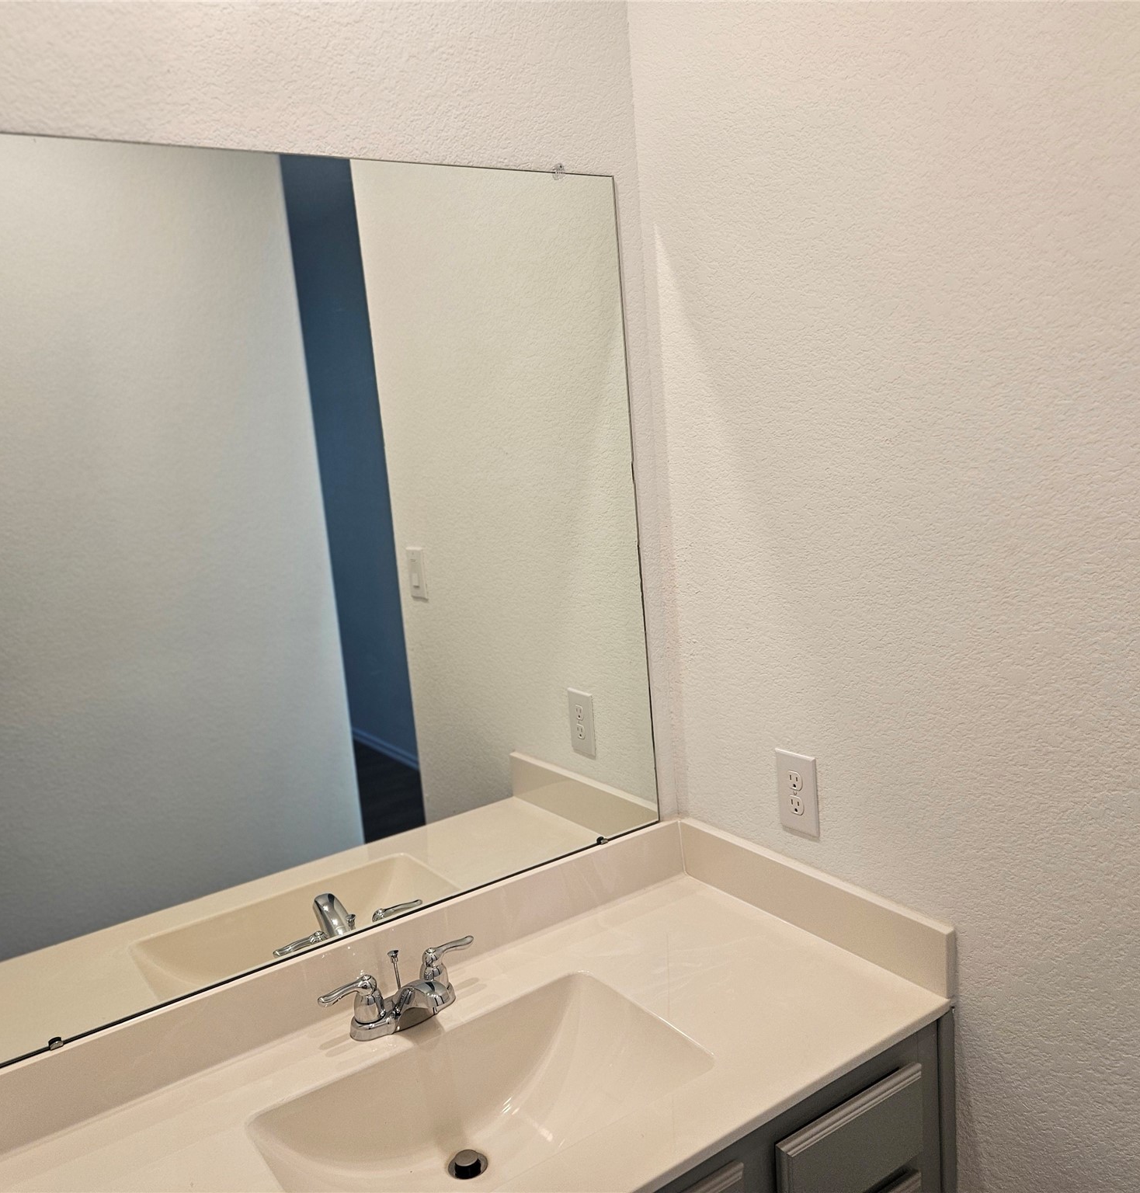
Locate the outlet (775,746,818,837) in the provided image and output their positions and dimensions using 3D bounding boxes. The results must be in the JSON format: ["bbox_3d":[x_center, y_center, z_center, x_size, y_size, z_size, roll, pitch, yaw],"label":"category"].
[{"bbox_3d":[0.351,0.304,1.632,0.008,0.124,0.079,-11,12,-34],"label":"outlet"}]

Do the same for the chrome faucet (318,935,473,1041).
[{"bbox_3d":[-0.213,0.556,1.459,0.245,0.103,0.141,-11,12,-34],"label":"chrome faucet"}]

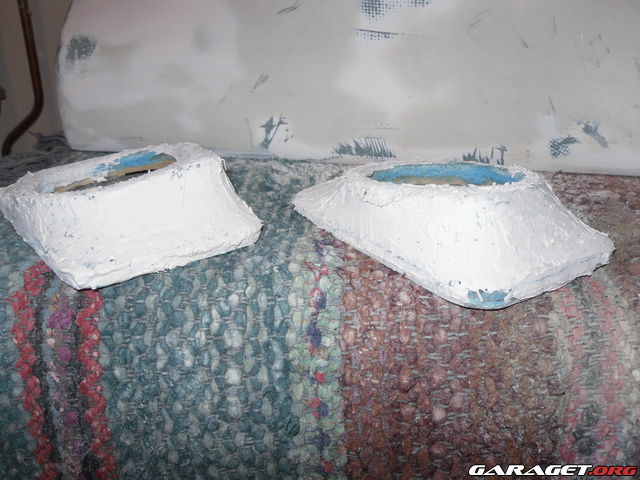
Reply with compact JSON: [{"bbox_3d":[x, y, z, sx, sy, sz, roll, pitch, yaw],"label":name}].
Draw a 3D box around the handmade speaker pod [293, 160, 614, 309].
[{"bbox_3d":[0.113,-0.045,0.585,0.174,0.070,0.246,-18,31,-32],"label":"handmade speaker pod"}]

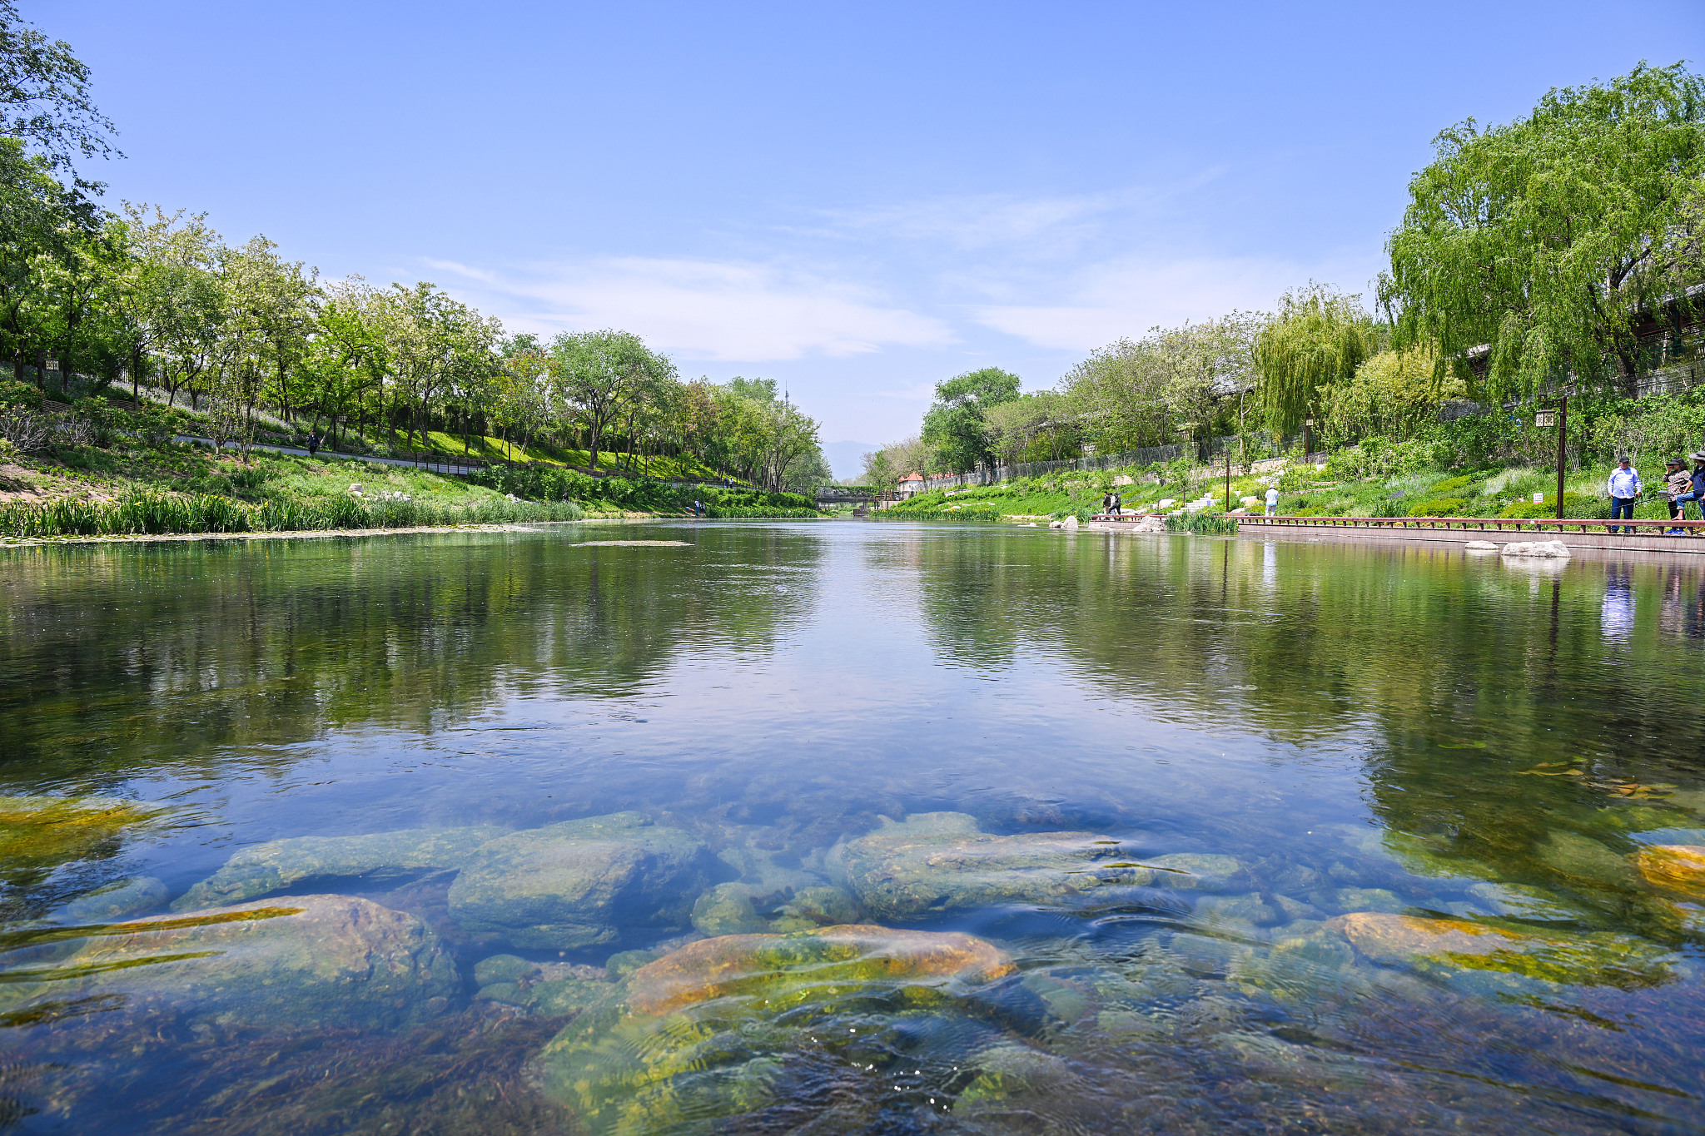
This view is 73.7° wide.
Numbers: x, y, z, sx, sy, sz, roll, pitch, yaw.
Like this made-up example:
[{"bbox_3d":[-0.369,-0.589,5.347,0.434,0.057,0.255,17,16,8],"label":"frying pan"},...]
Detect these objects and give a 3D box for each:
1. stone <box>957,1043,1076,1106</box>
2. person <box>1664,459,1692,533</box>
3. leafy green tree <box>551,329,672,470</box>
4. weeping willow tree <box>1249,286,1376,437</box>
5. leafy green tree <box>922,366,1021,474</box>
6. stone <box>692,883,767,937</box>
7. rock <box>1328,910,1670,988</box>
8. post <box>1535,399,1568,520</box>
[{"bbox_3d":[0.239,0.737,1.650,0.180,0.110,0.150,0,3,0],"label":"stone"},{"bbox_3d":[18.165,-1.583,25.000,0.460,1.660,0.520,0,3,2],"label":"person"},{"bbox_3d":[-23.333,-16.315,110.000,11.700,13.700,11.500,0,3,0],"label":"leafy green tree"},{"bbox_3d":[34.972,-15.326,86.000,9.500,12.300,9.500,0,3,0],"label":"weeping willow tree"},{"bbox_3d":[14.602,-17.892,140.000,12.300,14.100,12.300,0,3,0],"label":"leafy green tree"},{"bbox_3d":[-0.263,0.723,2.400,0.160,0.120,0.150,0,3,0],"label":"stone"},{"bbox_3d":[1.170,0.703,2.060,0.620,0.200,0.380,0,3,0],"label":"rock"},{"bbox_3d":[19.055,-2.908,31.000,0.880,3.550,0.500,0,3,0],"label":"post"}]

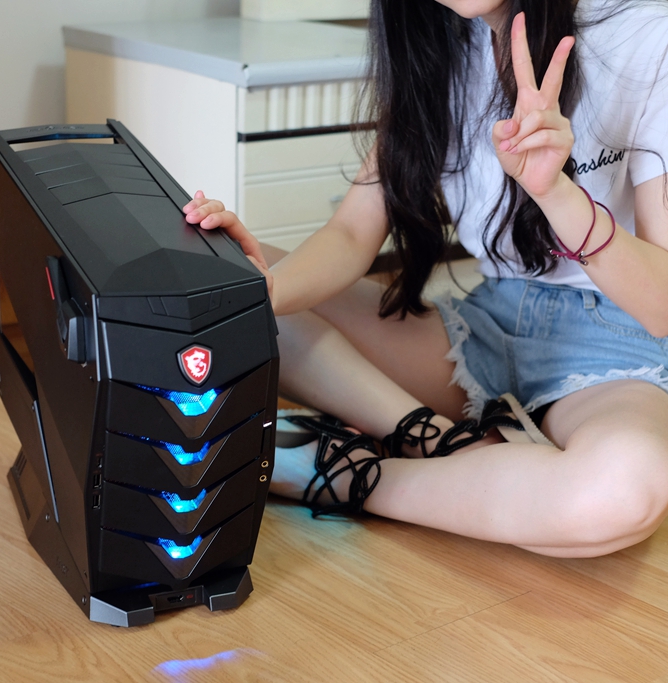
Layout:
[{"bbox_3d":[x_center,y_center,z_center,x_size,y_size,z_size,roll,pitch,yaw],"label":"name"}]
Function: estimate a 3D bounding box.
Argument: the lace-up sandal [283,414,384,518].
[{"bbox_3d":[-0.042,0.122,1.685,0.230,0.090,0.100,7,-13,14],"label":"lace-up sandal"}]

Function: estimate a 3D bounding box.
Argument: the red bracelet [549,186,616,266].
[{"bbox_3d":[0.240,-0.111,1.455,0.040,0.062,0.065,41,0,-35],"label":"red bracelet"}]

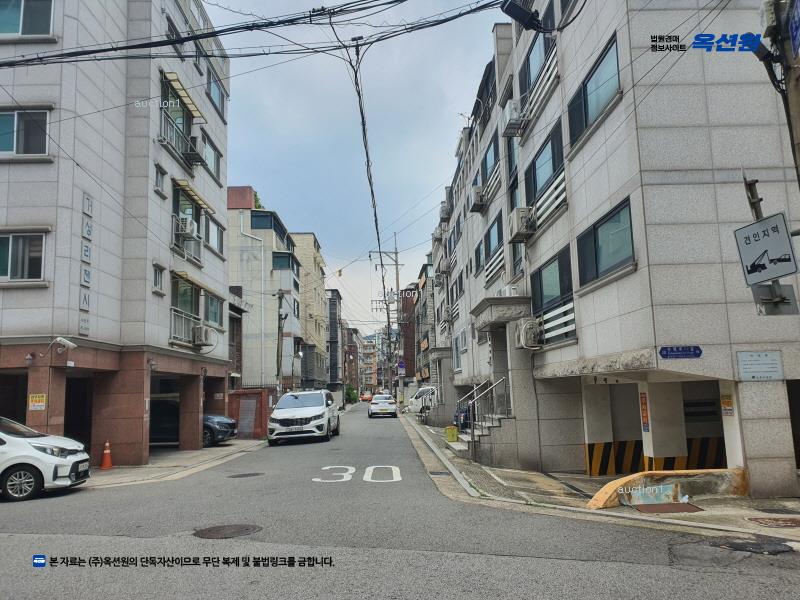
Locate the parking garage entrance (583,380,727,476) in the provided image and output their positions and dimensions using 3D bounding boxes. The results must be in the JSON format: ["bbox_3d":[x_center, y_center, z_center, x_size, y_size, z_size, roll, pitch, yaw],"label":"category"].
[{"bbox_3d":[4.558,2.635,11.540,0.600,2.050,5.700,-2,-8,-1],"label":"parking garage entrance"}]

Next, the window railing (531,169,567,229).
[{"bbox_3d":[3.399,-2.100,13.883,0.140,0.798,2.912,-2,-8,-1],"label":"window railing"}]

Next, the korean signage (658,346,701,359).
[{"bbox_3d":[3.908,0.729,8.346,0.605,0.170,0.020,-1,-8,-1],"label":"korean signage"}]

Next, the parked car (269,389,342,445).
[{"bbox_3d":[-3.219,4.021,21.087,1.970,1.760,5.100,-2,-8,-1],"label":"parked car"}]

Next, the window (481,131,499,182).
[{"bbox_3d":[3.206,-4.952,21.204,0.130,1.100,3.350,-1,-8,-1],"label":"window"}]

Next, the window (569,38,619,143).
[{"bbox_3d":[3.480,-3.653,10.796,0.150,0.942,2.518,-2,-8,-1],"label":"window"}]

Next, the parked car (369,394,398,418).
[{"bbox_3d":[-1.110,7.024,39.792,1.850,1.450,4.800,-1,-8,-1],"label":"parked car"}]

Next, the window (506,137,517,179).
[{"bbox_3d":[3.269,-4.274,17.474,0.150,1.350,1.050,-2,-8,-1],"label":"window"}]

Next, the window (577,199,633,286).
[{"bbox_3d":[3.568,-0.906,10.459,0.150,1.000,2.605,-2,-8,-1],"label":"window"}]

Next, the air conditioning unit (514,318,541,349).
[{"bbox_3d":[3.161,0.841,15.015,0.330,0.675,0.800,-2,-8,-1],"label":"air conditioning unit"}]

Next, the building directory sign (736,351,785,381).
[{"bbox_3d":[5.010,0.917,8.334,0.630,0.405,0.025,-1,-8,-1],"label":"building directory sign"}]

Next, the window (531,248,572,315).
[{"bbox_3d":[3.354,-0.374,13.480,0.160,1.030,3.270,-2,-8,-1],"label":"window"}]

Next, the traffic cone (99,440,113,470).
[{"bbox_3d":[-6.826,3.603,14.000,0.290,0.652,0.290,-2,-8,-1],"label":"traffic cone"}]

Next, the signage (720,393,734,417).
[{"bbox_3d":[4.678,1.516,8.599,0.015,0.300,0.270,-1,-8,-1],"label":"signage"}]

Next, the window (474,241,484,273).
[{"bbox_3d":[3.089,-1.621,23.160,0.150,0.980,2.100,-2,-8,-1],"label":"window"}]

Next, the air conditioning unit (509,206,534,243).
[{"bbox_3d":[2.946,-1.800,14.599,0.340,0.650,0.820,-2,-8,-1],"label":"air conditioning unit"}]

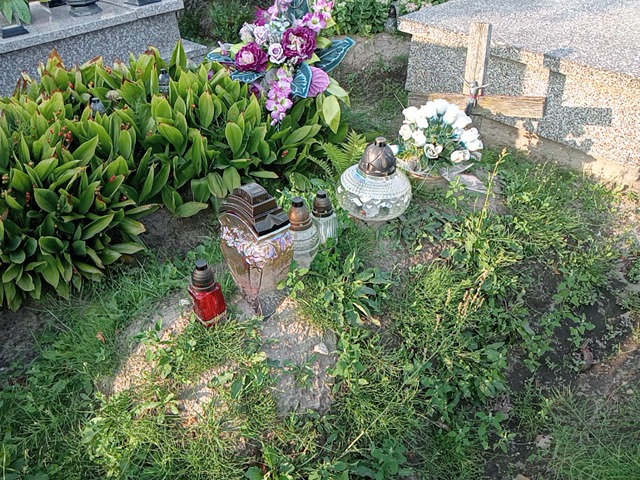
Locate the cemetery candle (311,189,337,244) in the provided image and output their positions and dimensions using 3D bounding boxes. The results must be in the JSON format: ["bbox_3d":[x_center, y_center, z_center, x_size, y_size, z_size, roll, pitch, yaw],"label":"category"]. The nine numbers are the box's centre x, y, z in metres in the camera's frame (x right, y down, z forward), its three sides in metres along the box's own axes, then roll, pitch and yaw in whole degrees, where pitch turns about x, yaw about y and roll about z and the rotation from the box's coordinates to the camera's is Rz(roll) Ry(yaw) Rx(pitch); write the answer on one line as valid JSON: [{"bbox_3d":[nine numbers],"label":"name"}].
[{"bbox_3d":[0.021,-0.064,1.603,0.082,0.188,0.082,-1,38,0],"label":"cemetery candle"}]

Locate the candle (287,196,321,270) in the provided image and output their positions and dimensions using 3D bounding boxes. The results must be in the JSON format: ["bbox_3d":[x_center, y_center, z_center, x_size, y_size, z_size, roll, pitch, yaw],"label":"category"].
[{"bbox_3d":[-0.049,-0.022,1.509,0.098,0.237,0.098,-1,38,0],"label":"candle"}]

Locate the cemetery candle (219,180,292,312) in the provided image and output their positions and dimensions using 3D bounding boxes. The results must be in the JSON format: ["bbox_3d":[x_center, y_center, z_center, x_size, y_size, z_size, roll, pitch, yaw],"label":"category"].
[{"bbox_3d":[-0.160,0.028,1.336,0.105,0.374,0.147,-31,47,-33],"label":"cemetery candle"}]

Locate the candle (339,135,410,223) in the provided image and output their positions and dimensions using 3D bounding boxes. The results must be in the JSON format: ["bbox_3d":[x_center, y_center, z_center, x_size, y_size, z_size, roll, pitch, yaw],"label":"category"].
[{"bbox_3d":[0.178,-0.209,1.718,0.243,0.270,0.243,-1,38,0],"label":"candle"}]

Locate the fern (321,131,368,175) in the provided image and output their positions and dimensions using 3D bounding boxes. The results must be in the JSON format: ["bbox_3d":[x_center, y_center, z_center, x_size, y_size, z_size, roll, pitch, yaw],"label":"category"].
[{"bbox_3d":[0.117,-0.325,1.957,0.200,0.160,0.200,-1,38,0],"label":"fern"}]

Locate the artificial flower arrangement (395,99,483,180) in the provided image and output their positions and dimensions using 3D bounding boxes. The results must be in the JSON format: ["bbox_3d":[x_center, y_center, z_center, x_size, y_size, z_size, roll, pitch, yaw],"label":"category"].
[{"bbox_3d":[0.424,-0.335,1.876,0.295,0.270,0.280,-1,38,0],"label":"artificial flower arrangement"}]

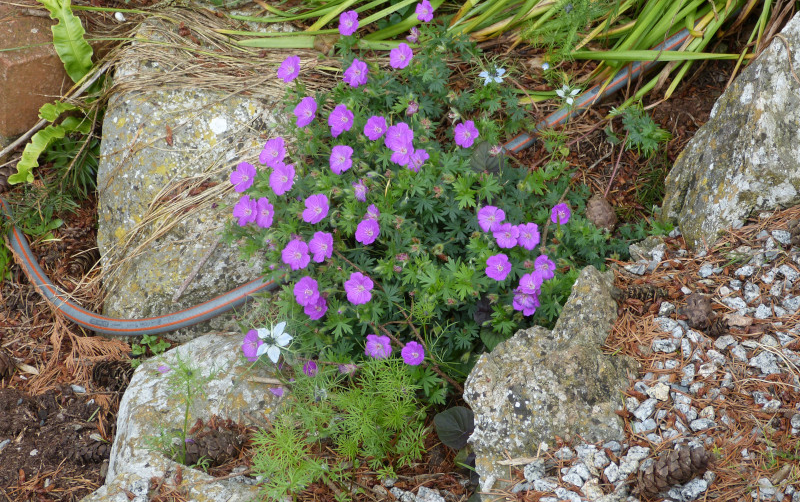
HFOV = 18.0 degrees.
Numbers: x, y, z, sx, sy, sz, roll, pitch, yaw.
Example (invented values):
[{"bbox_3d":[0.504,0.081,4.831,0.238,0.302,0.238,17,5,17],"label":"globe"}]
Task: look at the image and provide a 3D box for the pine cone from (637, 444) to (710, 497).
[{"bbox_3d":[0.282,0.227,2.600,0.084,0.040,0.040,-23,44,-27],"label":"pine cone"}]

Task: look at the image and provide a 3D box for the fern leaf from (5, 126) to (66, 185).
[{"bbox_3d":[-0.421,-0.111,2.920,0.092,0.020,0.030,-44,44,-17],"label":"fern leaf"}]

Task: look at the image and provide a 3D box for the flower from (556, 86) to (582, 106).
[{"bbox_3d":[0.189,-0.173,2.810,0.030,0.014,0.030,0,45,0],"label":"flower"}]

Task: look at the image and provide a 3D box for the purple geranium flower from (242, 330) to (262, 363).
[{"bbox_3d":[-0.159,0.103,2.740,0.033,0.033,0.011,-4,-7,37],"label":"purple geranium flower"}]

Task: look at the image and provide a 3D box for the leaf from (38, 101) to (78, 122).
[{"bbox_3d":[-0.397,-0.162,2.930,0.043,0.012,0.022,-12,41,-6],"label":"leaf"}]

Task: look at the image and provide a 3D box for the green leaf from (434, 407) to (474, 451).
[{"bbox_3d":[0.058,0.186,2.660,0.047,0.010,0.047,10,63,19],"label":"green leaf"}]

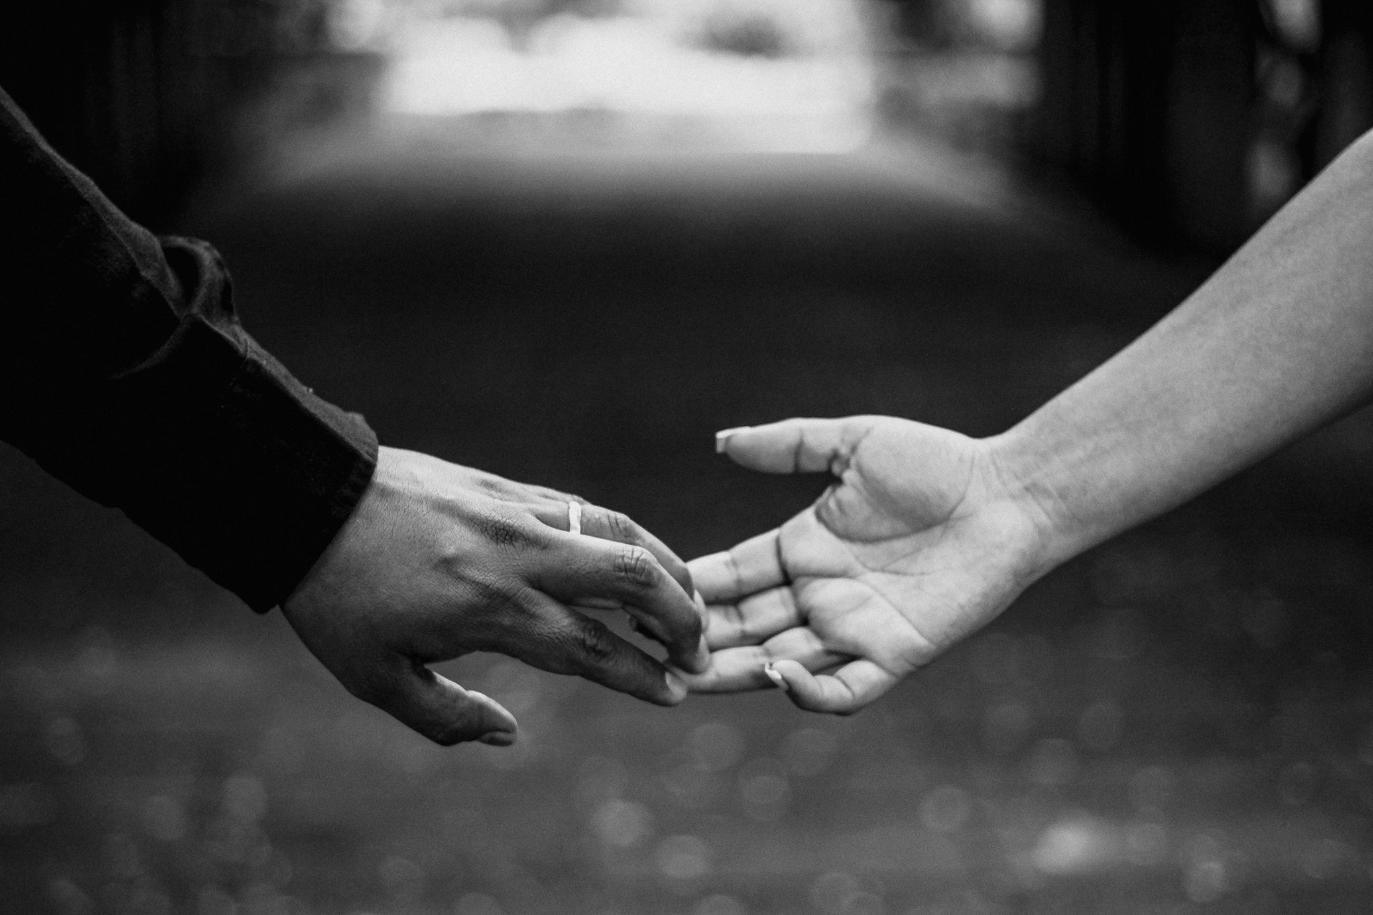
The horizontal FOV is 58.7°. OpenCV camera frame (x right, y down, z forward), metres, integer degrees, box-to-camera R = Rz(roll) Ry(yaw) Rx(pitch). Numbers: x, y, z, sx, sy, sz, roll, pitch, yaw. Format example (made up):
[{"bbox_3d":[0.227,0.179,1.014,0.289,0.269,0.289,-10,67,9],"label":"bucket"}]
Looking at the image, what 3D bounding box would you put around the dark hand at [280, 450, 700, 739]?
[{"bbox_3d":[-0.081,0.060,0.520,0.172,0.075,0.100,19,40,0],"label":"dark hand"}]

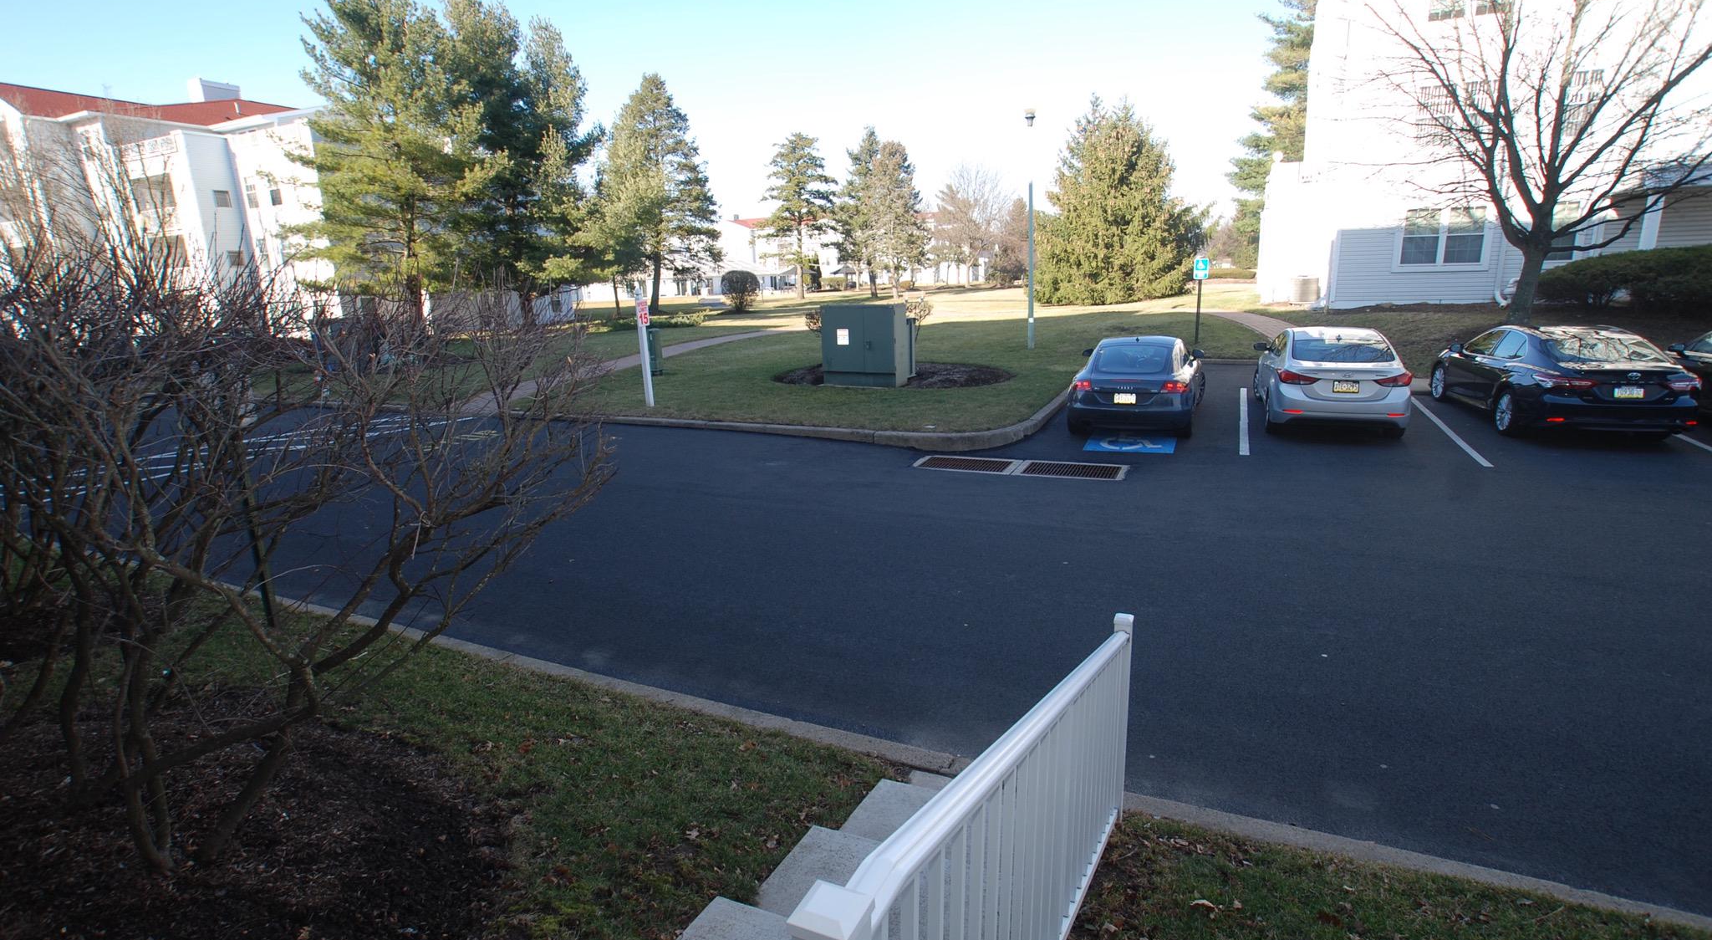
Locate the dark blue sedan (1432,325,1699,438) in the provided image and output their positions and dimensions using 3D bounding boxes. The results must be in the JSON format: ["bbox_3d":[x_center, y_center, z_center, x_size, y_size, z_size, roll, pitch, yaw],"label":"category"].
[{"bbox_3d":[10.819,-1.527,11.966,1.850,1.450,4.880,4,16,22],"label":"dark blue sedan"}]

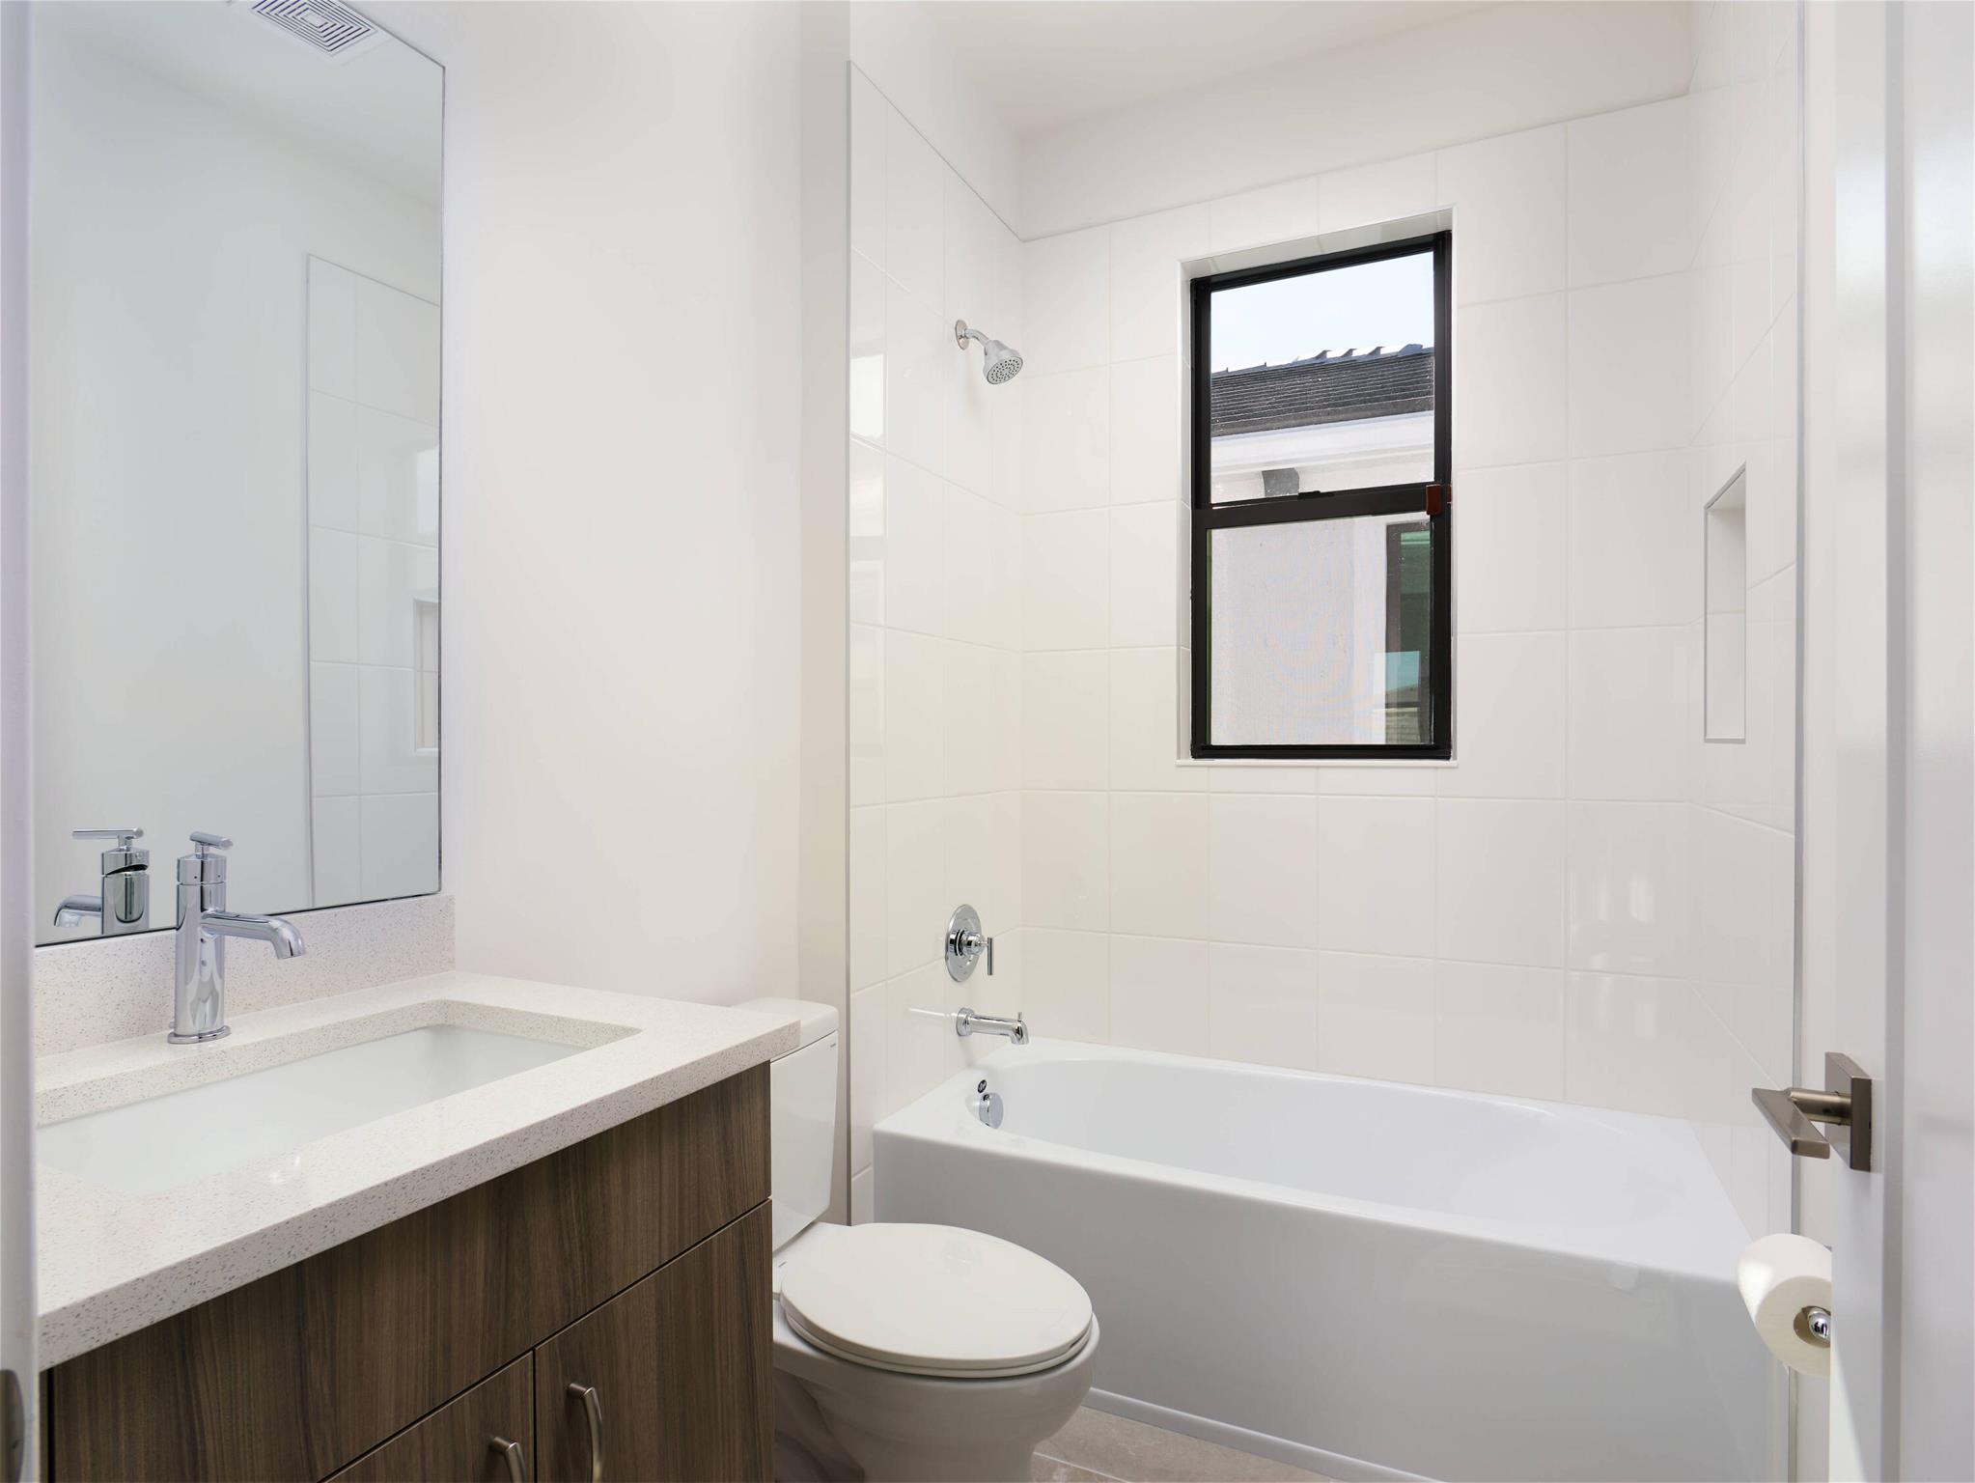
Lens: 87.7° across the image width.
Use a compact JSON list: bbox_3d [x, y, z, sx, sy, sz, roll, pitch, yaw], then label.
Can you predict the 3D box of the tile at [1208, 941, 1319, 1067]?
[{"bbox_3d":[0.659,0.627,2.459,0.253,0.278,0.010,0,0,26],"label":"tile"}]

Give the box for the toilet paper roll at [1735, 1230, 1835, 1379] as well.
[{"bbox_3d":[0.901,0.614,1.125,0.107,0.107,0.102,0,0,26],"label":"toilet paper roll"}]

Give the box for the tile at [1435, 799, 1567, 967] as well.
[{"bbox_3d":[1.114,0.307,2.235,0.253,0.360,0.010,0,0,25],"label":"tile"}]

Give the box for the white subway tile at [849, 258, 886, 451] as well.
[{"bbox_3d":[-0.239,-0.773,2.036,0.010,0.361,0.129,0,0,26],"label":"white subway tile"}]

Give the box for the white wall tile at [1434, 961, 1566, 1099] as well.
[{"bbox_3d":[1.116,0.627,2.241,0.253,0.278,0.010,0,0,26],"label":"white wall tile"}]

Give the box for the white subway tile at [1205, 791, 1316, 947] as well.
[{"bbox_3d":[0.664,0.309,2.480,0.256,0.364,0.010,0,0,26],"label":"white subway tile"}]

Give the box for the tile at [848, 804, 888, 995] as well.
[{"bbox_3d":[-0.238,0.308,2.042,0.010,0.360,0.127,0,0,25],"label":"tile"}]

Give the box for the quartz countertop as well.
[{"bbox_3d":[-0.599,0.314,0.932,0.551,0.028,0.648,0,0,27],"label":"quartz countertop"}]

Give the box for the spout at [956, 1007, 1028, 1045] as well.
[{"bbox_3d":[0.018,0.655,2.369,0.171,0.074,0.066,0,0,26],"label":"spout"}]

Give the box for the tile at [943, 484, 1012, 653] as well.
[{"bbox_3d":[-0.020,-0.415,2.496,0.010,0.361,0.376,0,0,26],"label":"tile"}]

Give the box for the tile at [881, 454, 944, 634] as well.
[{"bbox_3d":[-0.156,-0.413,2.211,0.010,0.361,0.256,0,0,26],"label":"tile"}]

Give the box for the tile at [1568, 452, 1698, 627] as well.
[{"bbox_3d":[1.336,-0.419,2.149,0.215,0.362,0.010,0,0,26],"label":"tile"}]

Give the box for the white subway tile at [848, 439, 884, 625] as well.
[{"bbox_3d":[-0.239,-0.412,2.038,0.010,0.361,0.129,0,0,26],"label":"white subway tile"}]

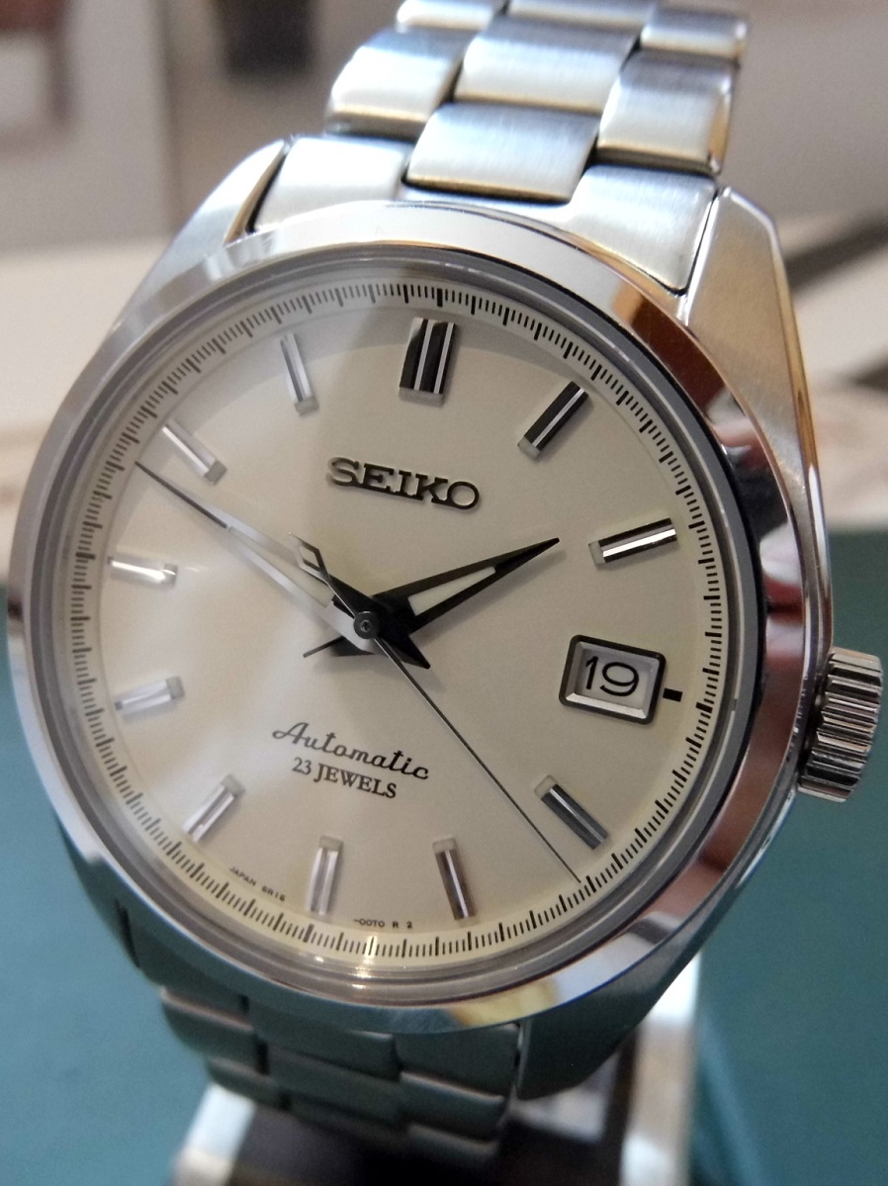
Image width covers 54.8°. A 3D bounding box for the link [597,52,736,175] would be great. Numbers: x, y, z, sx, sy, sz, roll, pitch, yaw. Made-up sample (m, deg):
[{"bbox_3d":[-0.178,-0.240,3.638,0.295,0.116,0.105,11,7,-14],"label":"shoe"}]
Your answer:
[{"bbox_3d":[0.011,-0.023,0.043,0.006,0.003,0.007,13,62,11],"label":"link"}]

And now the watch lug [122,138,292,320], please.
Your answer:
[{"bbox_3d":[-0.011,-0.017,0.043,0.006,0.011,0.005,13,-17,11],"label":"watch lug"}]

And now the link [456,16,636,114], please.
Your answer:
[{"bbox_3d":[0.005,-0.027,0.046,0.008,0.003,0.007,13,61,11],"label":"link"}]

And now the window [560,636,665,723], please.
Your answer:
[{"bbox_3d":[0.007,0.004,0.036,0.004,0.003,0.001,13,5,11],"label":"window"}]

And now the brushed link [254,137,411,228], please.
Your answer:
[{"bbox_3d":[-0.005,-0.018,0.041,0.006,0.006,0.003,13,-19,11],"label":"brushed link"}]

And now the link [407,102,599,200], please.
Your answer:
[{"bbox_3d":[0.003,-0.021,0.042,0.008,0.003,0.007,13,63,11],"label":"link"}]

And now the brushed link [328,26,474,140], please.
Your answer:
[{"bbox_3d":[-0.002,-0.026,0.046,0.006,0.003,0.007,13,62,11],"label":"brushed link"}]

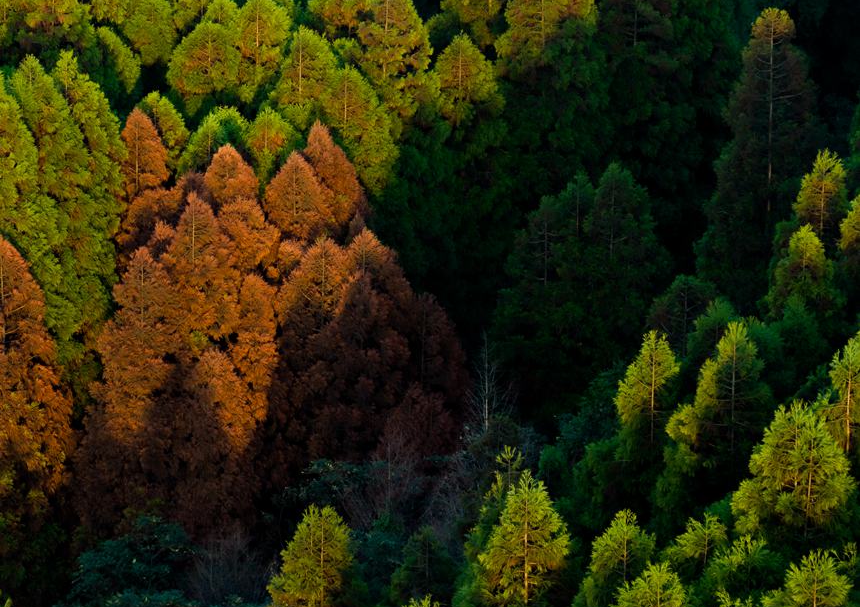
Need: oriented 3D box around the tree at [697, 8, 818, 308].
[{"bbox_3d":[18.420,-8.160,225.000,6.860,16.990,6.520,0,7,0],"label":"tree"}]

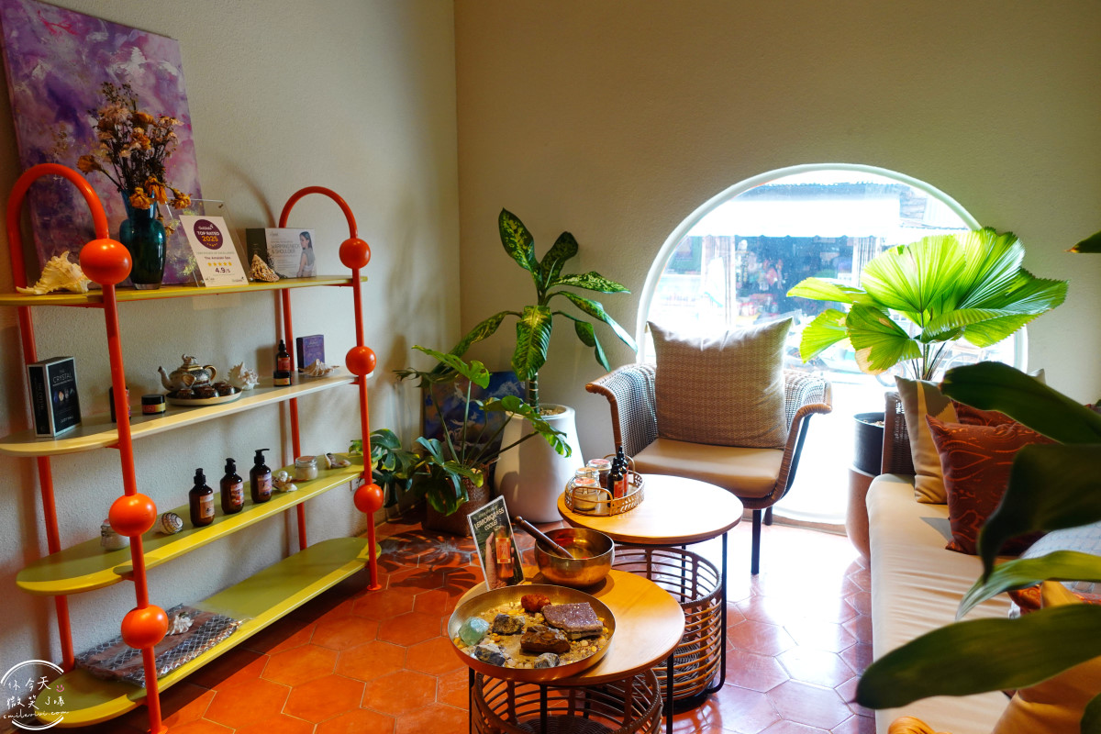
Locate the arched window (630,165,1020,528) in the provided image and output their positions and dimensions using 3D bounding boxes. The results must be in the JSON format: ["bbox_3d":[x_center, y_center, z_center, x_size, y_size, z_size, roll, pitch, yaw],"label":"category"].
[{"bbox_3d":[1.091,-0.076,3.046,1.490,1.490,0.100,4,10,24],"label":"arched window"}]

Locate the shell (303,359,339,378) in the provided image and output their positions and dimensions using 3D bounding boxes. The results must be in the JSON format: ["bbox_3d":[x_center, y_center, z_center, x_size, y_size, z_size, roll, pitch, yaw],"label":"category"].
[{"bbox_3d":[-0.800,0.003,2.535,0.128,0.060,0.080,-3,10,-15],"label":"shell"}]

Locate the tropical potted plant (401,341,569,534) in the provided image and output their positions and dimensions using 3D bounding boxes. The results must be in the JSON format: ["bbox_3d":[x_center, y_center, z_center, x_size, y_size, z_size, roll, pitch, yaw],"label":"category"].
[{"bbox_3d":[-0.288,0.313,3.138,0.650,0.790,0.560,4,10,25],"label":"tropical potted plant"}]

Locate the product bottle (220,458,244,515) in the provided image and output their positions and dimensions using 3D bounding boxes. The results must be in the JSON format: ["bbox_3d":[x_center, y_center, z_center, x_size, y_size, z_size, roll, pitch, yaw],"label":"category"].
[{"bbox_3d":[-0.961,0.355,2.210,0.067,0.169,0.066,6,11,32],"label":"product bottle"}]

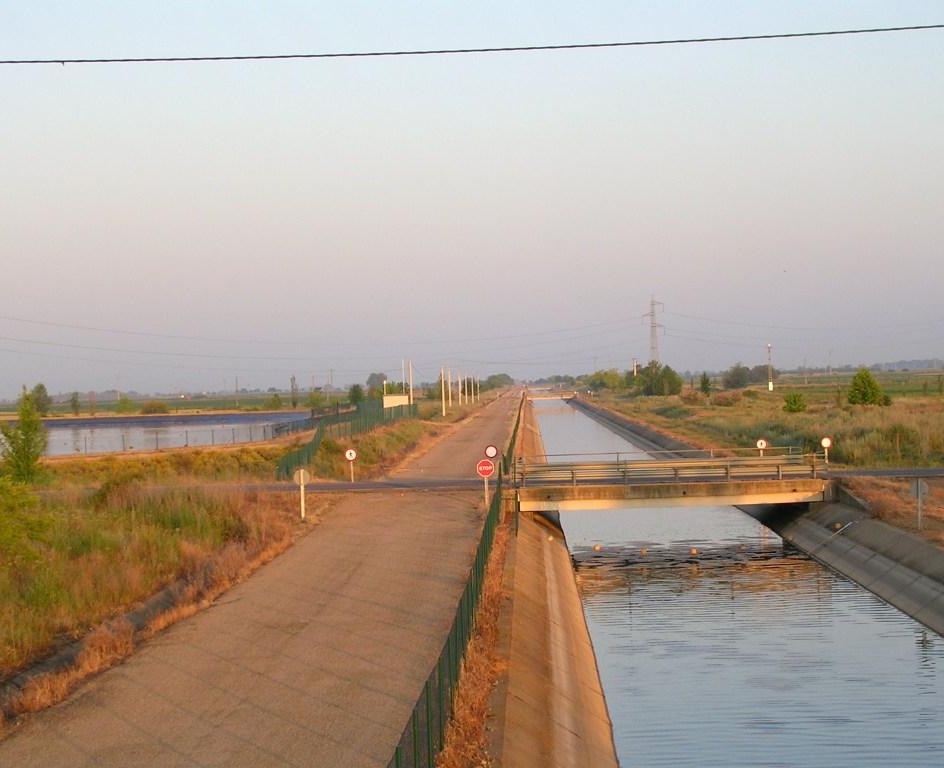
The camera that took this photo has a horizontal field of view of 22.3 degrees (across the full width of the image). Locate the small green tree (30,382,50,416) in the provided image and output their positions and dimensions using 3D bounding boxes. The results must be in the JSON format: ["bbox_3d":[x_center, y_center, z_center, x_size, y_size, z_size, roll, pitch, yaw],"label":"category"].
[{"bbox_3d":[-75.635,2.752,420.000,3.700,6.000,3.600,-2,0,0],"label":"small green tree"}]

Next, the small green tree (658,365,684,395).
[{"bbox_3d":[38.936,-0.785,470.000,4.700,5.900,4.600,-2,0,0],"label":"small green tree"}]

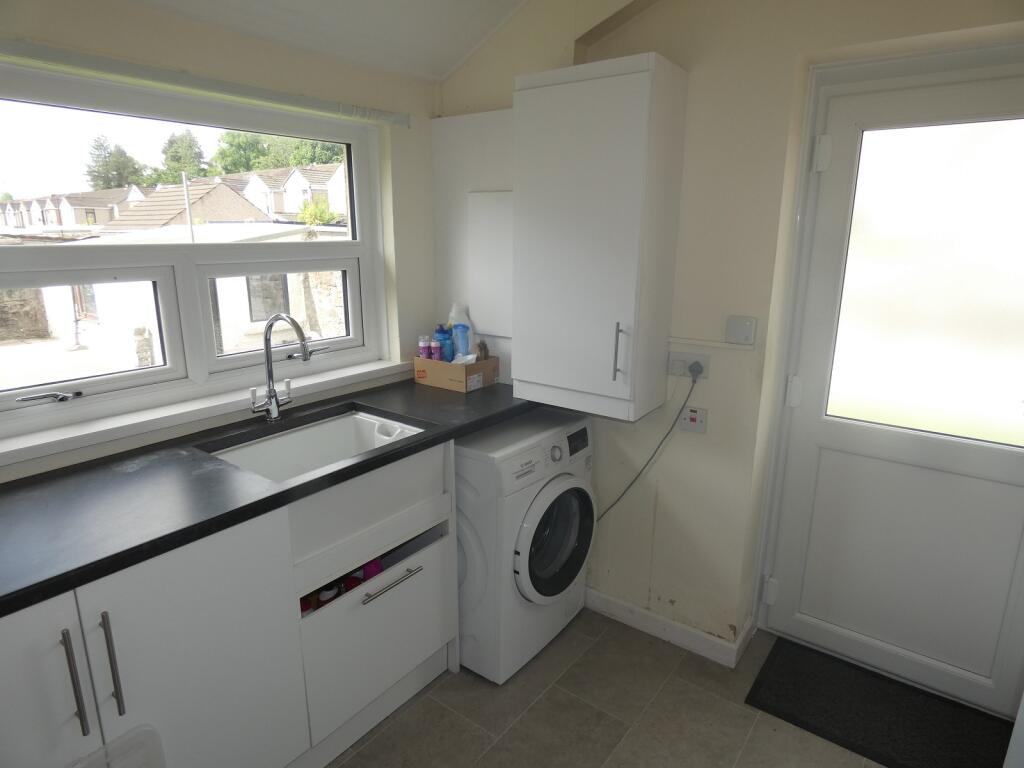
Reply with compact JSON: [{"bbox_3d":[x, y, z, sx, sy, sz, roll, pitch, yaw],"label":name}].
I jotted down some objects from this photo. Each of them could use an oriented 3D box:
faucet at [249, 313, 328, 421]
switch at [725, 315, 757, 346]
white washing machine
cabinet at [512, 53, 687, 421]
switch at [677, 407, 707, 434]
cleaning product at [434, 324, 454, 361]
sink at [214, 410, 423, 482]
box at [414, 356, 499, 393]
[{"bbox_3d":[-0.747,-0.047,1.941,0.245,0.365,0.155,10,17,35],"label":"faucet"},{"bbox_3d":[0.739,-0.174,1.918,0.087,0.087,0.020,10,17,35],"label":"switch"},{"bbox_3d":[-0.074,0.554,2.348,0.595,0.850,0.595,10,17,35],"label":"white washing machine"},{"bbox_3d":[0.281,-0.467,2.029,0.485,1.085,0.290,10,17,35],"label":"cabinet"},{"bbox_3d":[0.633,0.124,2.074,0.088,0.087,0.016,10,17,35],"label":"switch"},{"bbox_3d":[-0.281,-0.130,2.504,0.080,0.250,0.065,1,14,5],"label":"cleaning product"},{"bbox_3d":[-0.574,0.297,1.877,0.460,0.205,0.585,10,17,35],"label":"sink"},{"bbox_3d":[-0.235,-0.059,2.526,0.290,0.112,0.207,10,17,35],"label":"box"}]

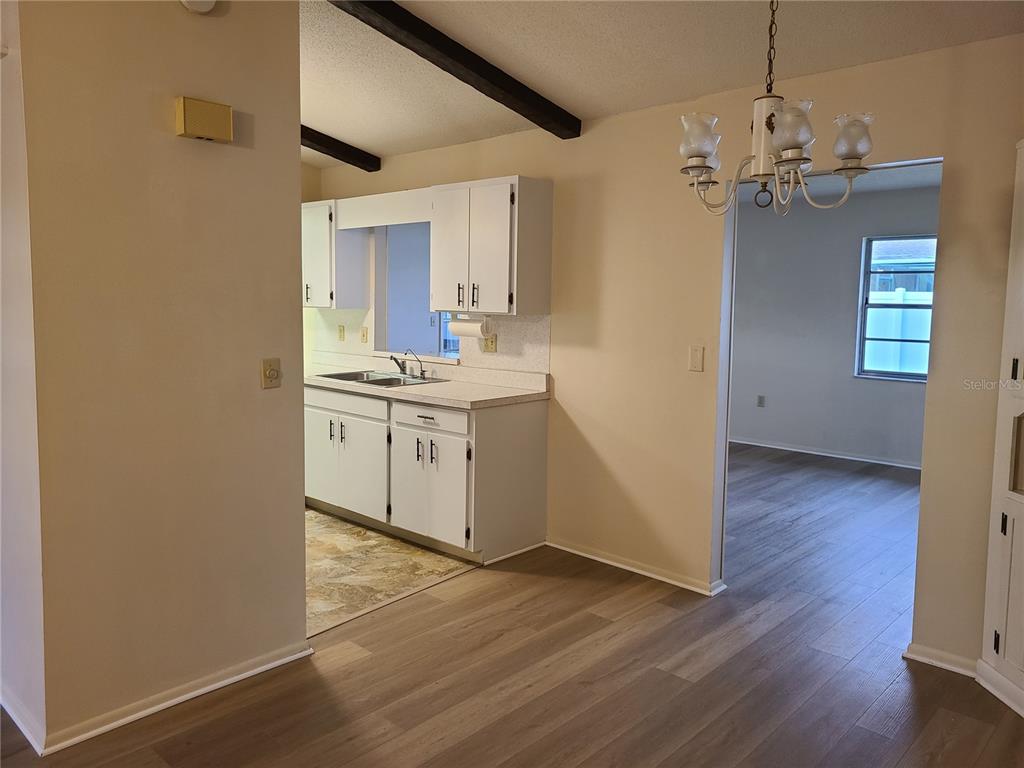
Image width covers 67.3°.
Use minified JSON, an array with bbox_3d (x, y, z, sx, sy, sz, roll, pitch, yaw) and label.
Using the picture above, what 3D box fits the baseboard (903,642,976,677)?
[{"bbox_3d":[1.732,1.119,3.127,0.270,0.066,0.022,7,9,44],"label":"baseboard"}]

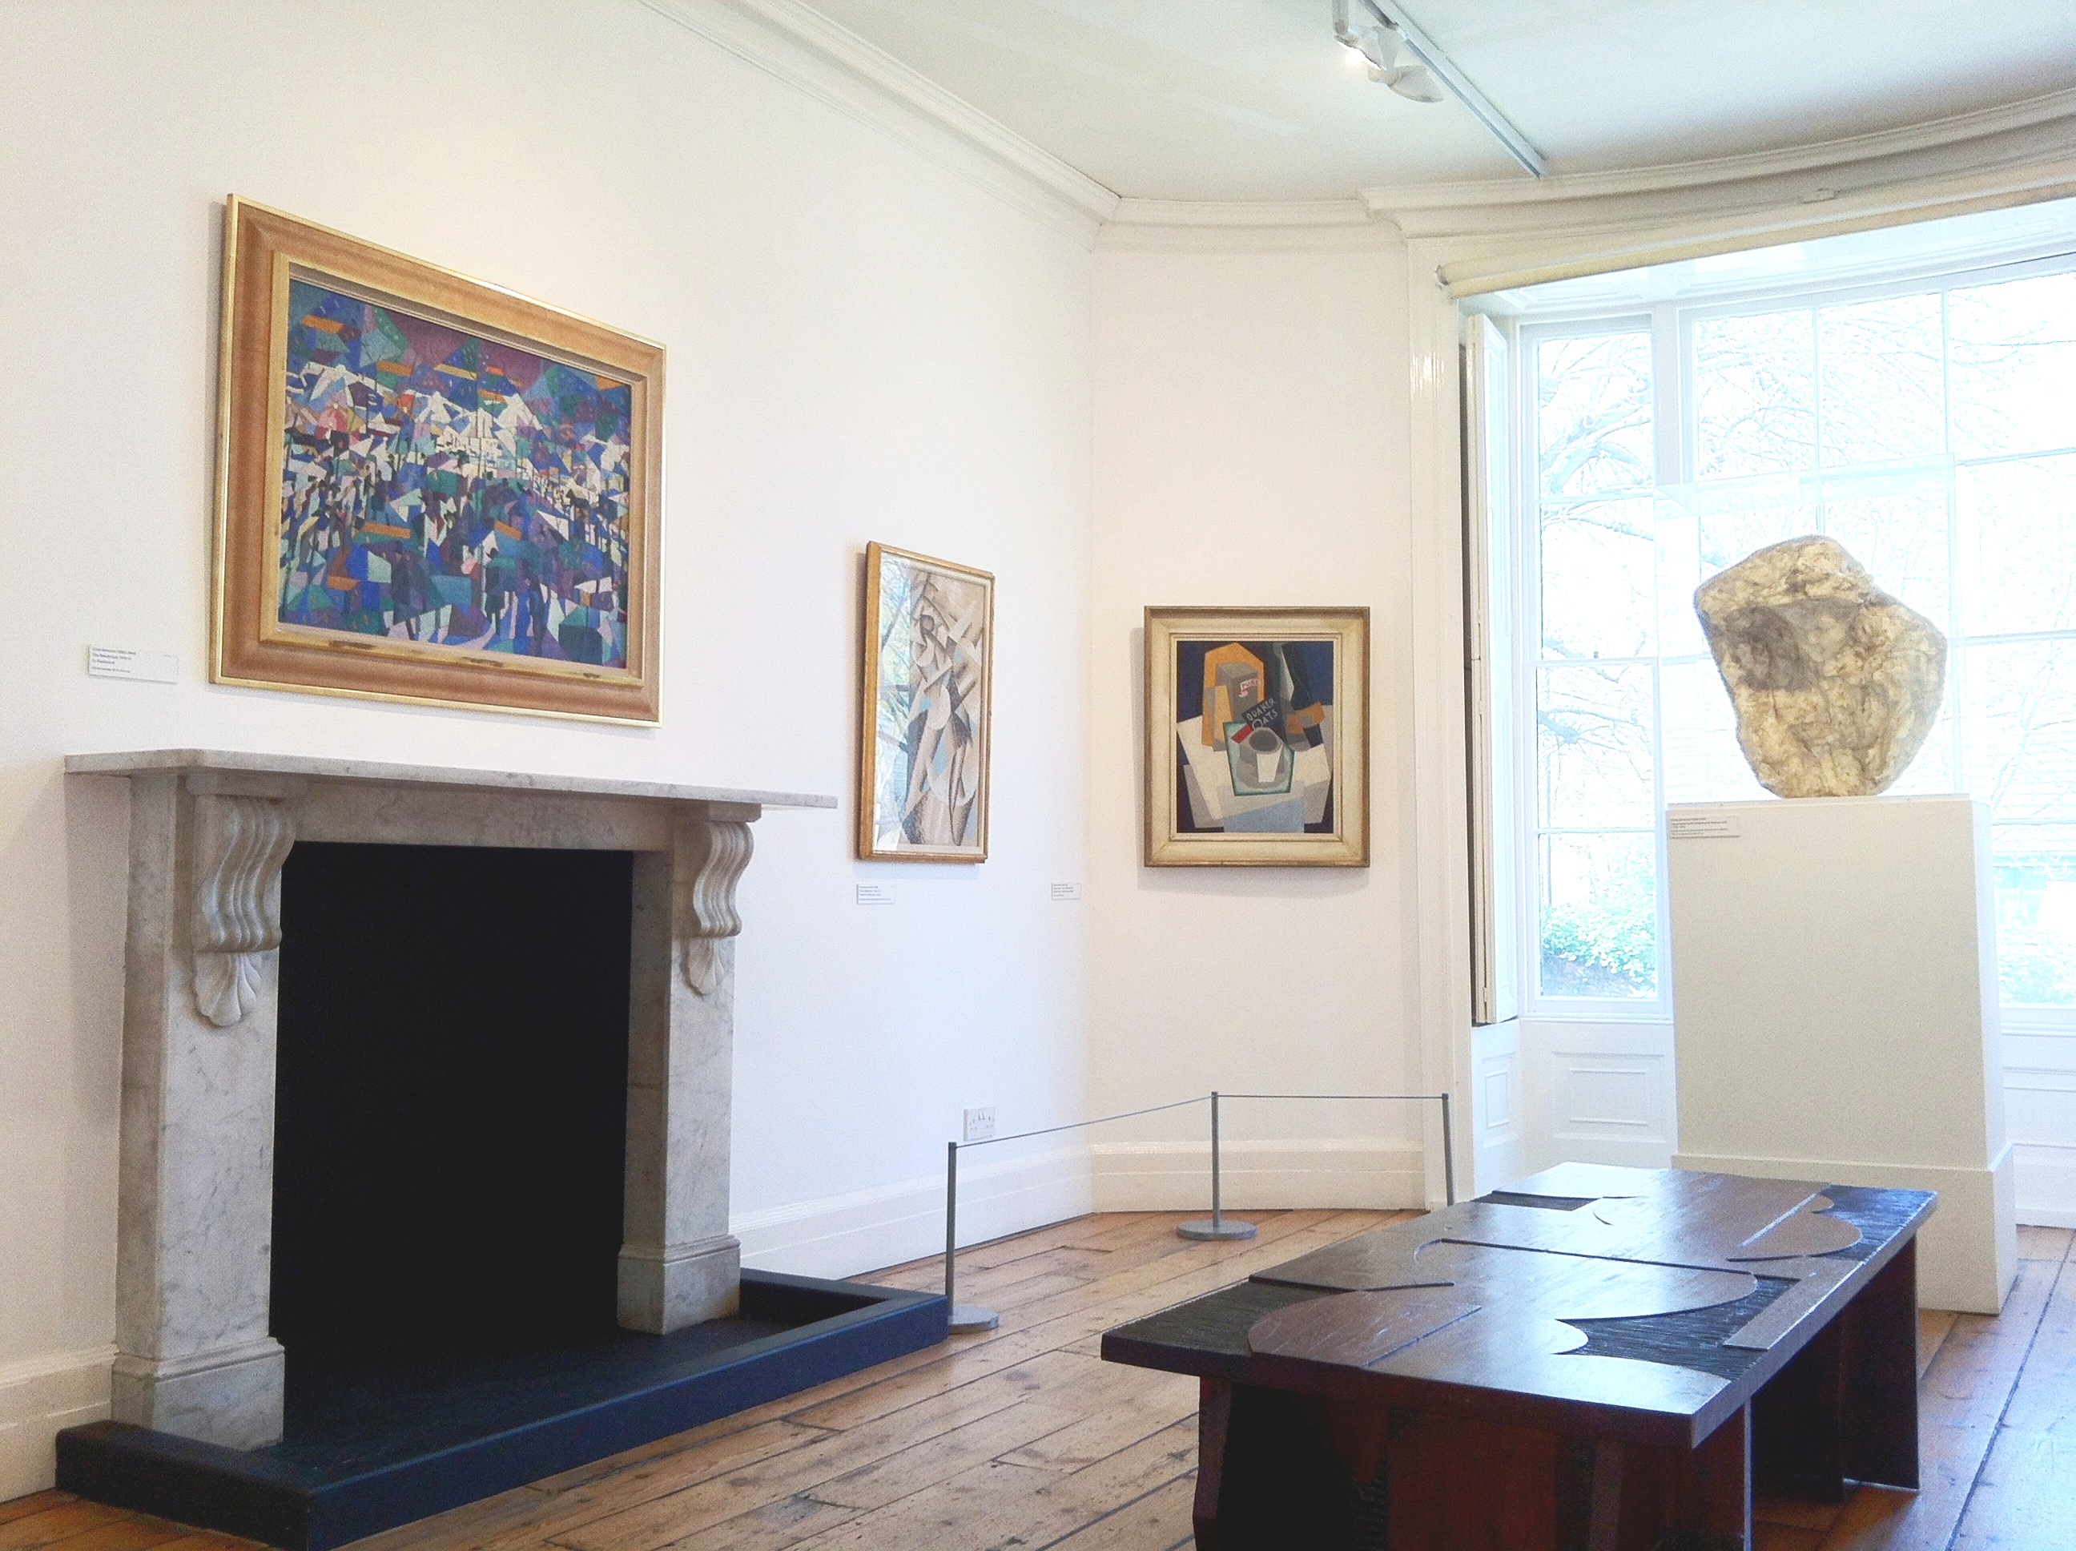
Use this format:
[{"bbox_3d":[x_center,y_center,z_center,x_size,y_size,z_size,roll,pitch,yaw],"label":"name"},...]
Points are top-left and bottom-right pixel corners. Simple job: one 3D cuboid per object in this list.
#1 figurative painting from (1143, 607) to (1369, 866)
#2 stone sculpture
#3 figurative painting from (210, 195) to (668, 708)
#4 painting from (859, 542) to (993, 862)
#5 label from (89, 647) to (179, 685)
[{"bbox_3d":[0.672,-0.117,6.434,0.692,0.796,0.055,0,-4,-2],"label":"figurative painting"},{"bbox_3d":[1.886,-0.260,5.050,0.570,0.615,0.280,-2,-4,27],"label":"stone sculpture"},{"bbox_3d":[-1.143,-0.558,4.155,0.050,0.859,1.154,-2,-4,30],"label":"figurative painting"},{"bbox_3d":[-0.294,-0.174,5.585,0.040,0.809,0.574,-2,-4,30],"label":"painting"},{"bbox_3d":[-1.527,-0.184,3.542,0.005,0.050,0.172,-2,-4,30],"label":"label"}]

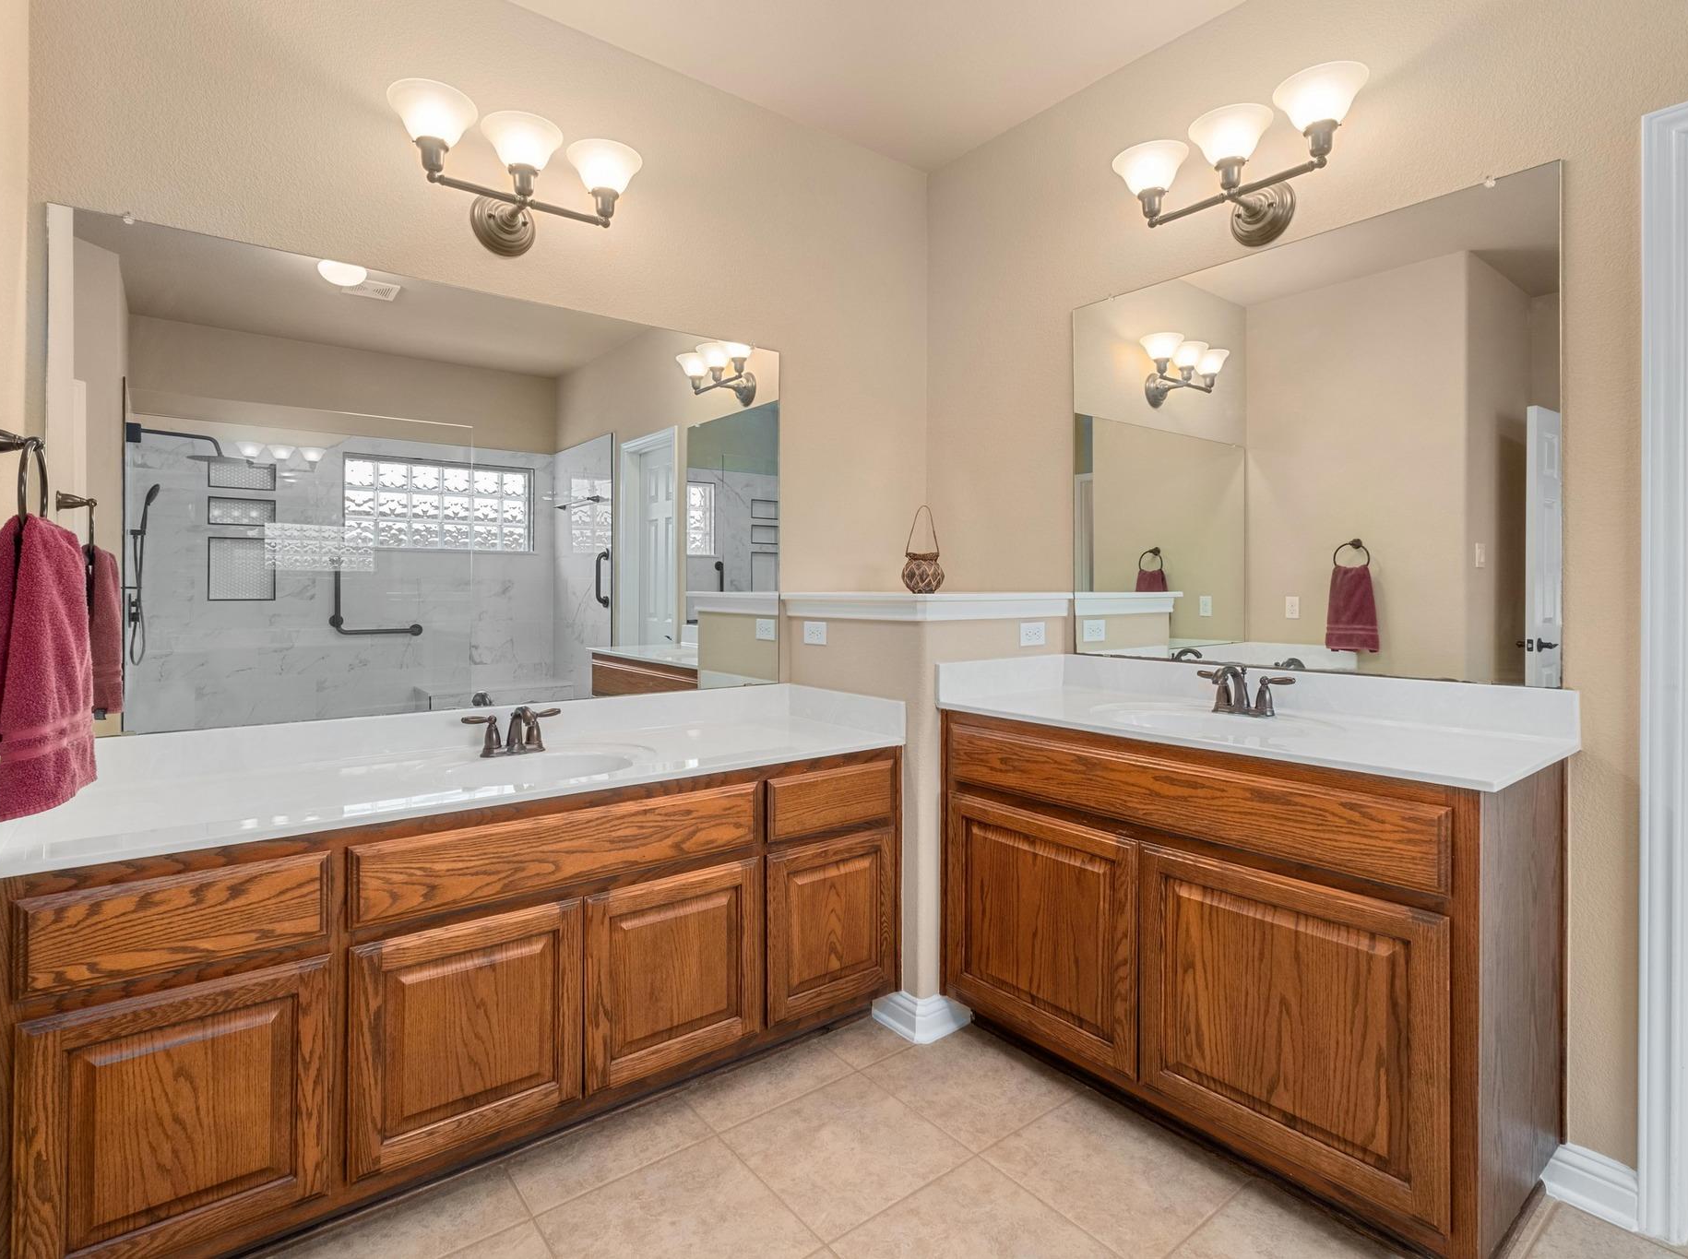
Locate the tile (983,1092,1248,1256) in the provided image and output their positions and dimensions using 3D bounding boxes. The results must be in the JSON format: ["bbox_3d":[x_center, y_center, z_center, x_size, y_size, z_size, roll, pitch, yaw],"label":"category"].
[{"bbox_3d":[0.567,1.140,1.773,0.396,0.010,0.402,-2,3,-38],"label":"tile"}]

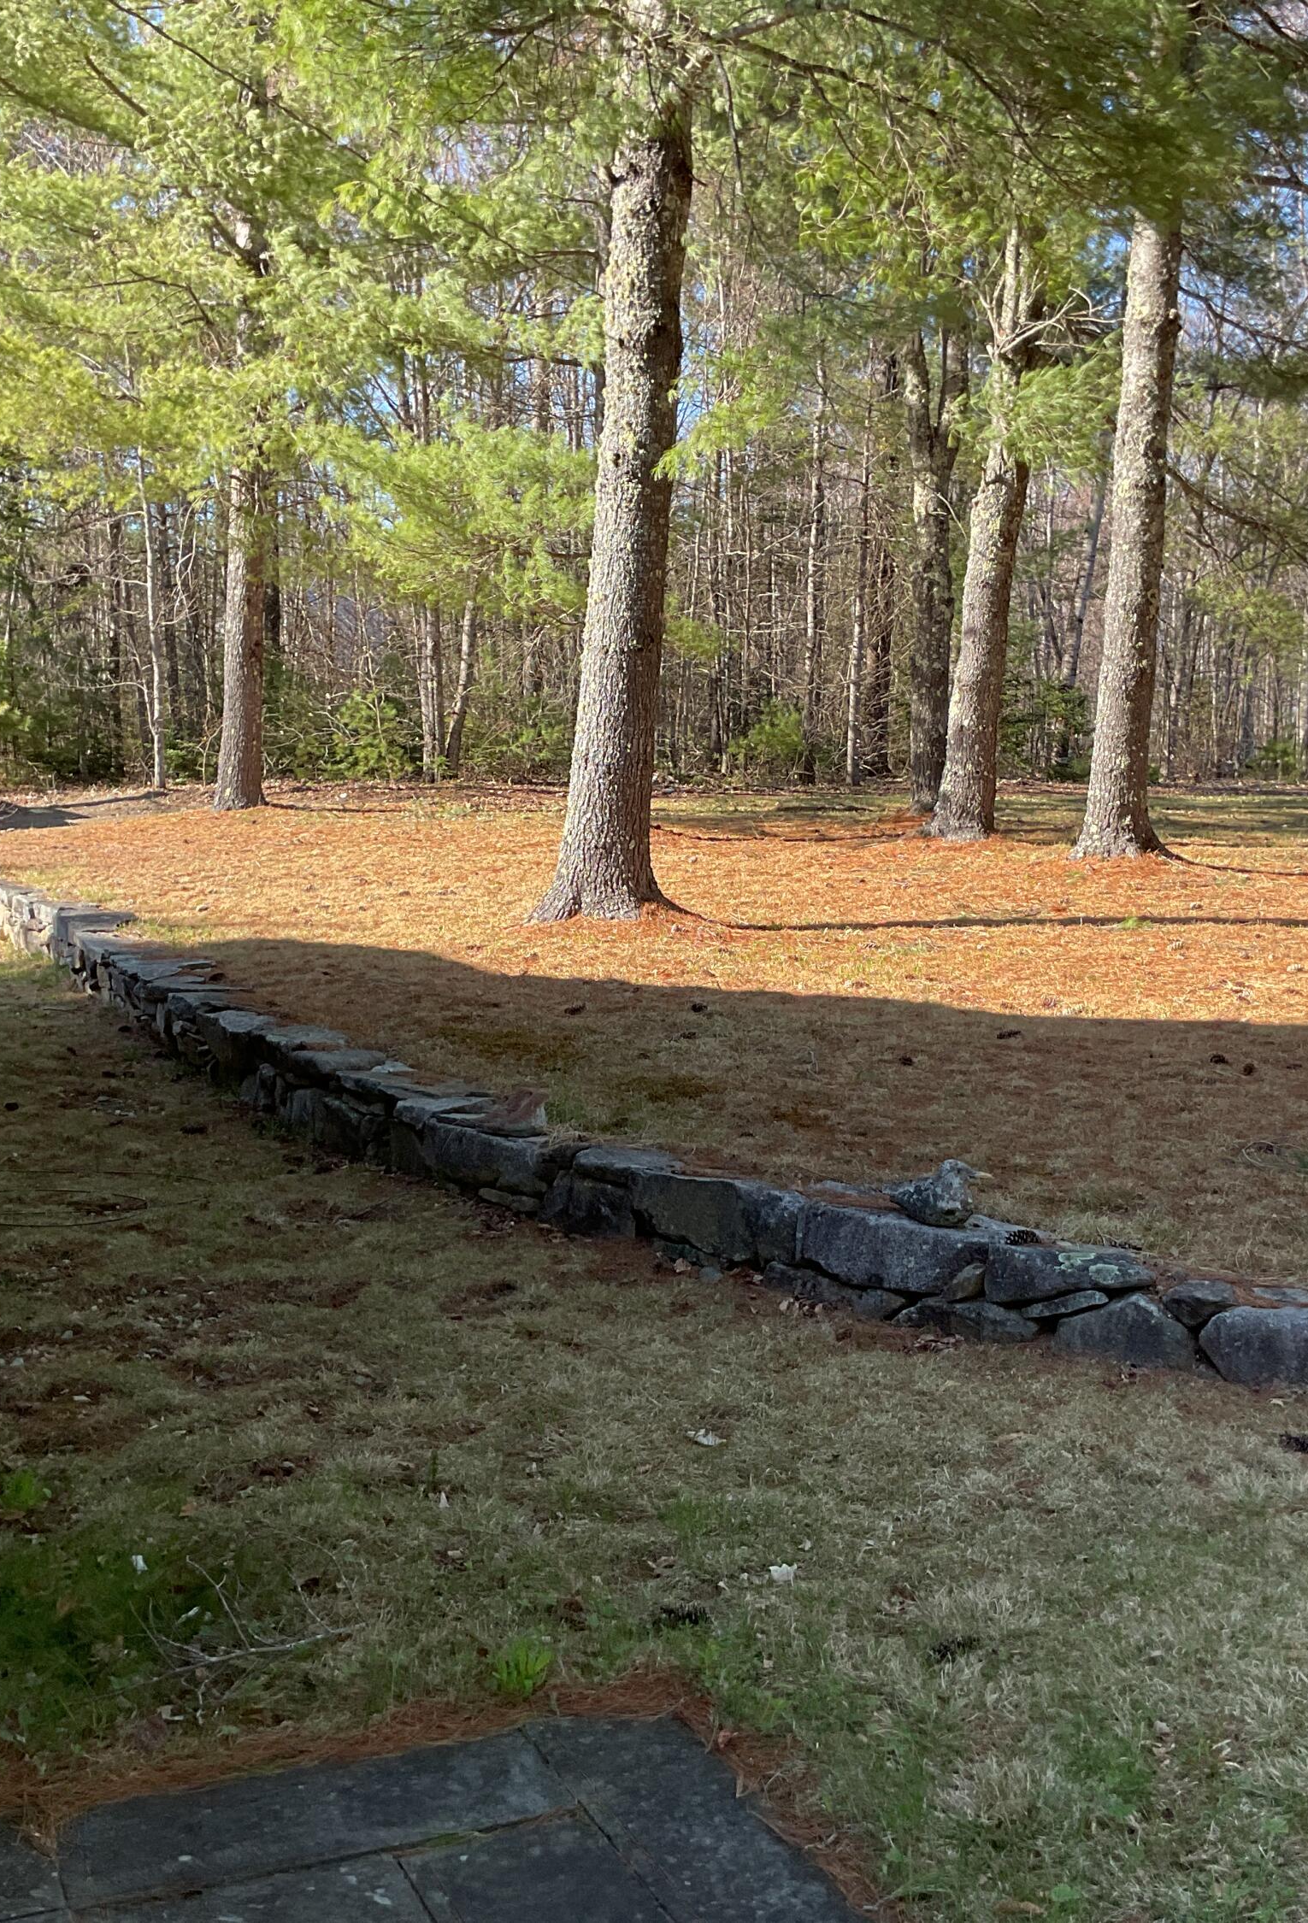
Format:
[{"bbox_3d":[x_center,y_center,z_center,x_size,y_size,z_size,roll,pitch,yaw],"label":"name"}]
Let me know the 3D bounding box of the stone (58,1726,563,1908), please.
[{"bbox_3d":[-0.503,1.288,3.196,0.734,0.045,0.275,-2,6,-24],"label":"stone"}]

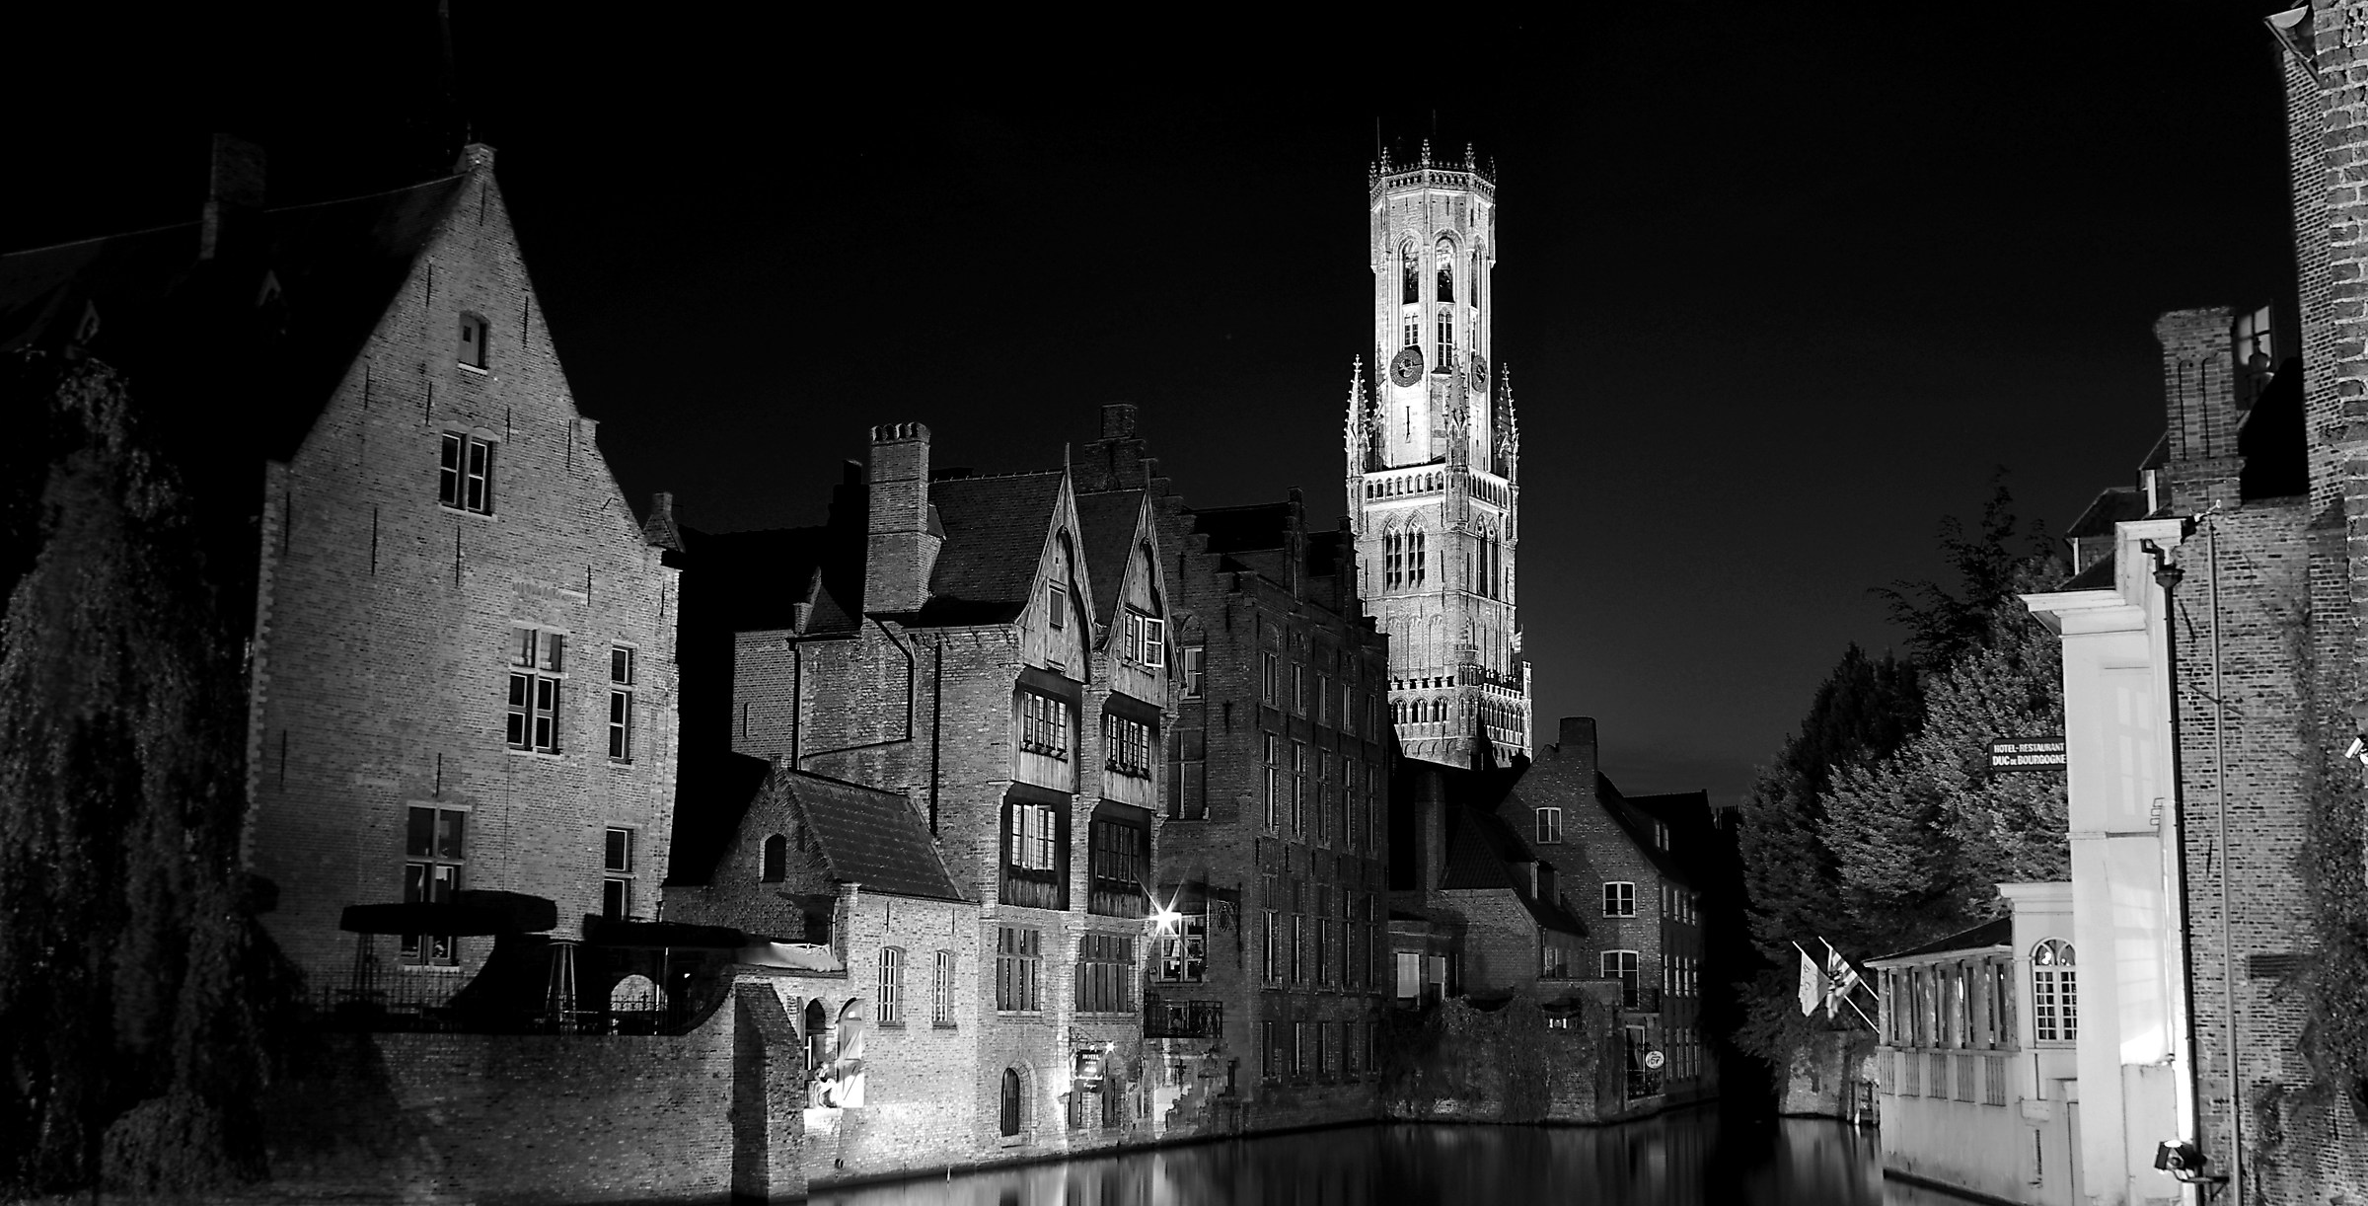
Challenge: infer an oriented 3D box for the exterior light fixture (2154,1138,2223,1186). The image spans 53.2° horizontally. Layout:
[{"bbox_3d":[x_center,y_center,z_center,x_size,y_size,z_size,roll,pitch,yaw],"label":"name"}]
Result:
[{"bbox_3d":[13.677,7.619,32.200,0.920,0.660,0.550,-5,-12,31],"label":"exterior light fixture"}]

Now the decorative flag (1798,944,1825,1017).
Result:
[{"bbox_3d":[13.150,7.882,49.515,0.600,1.549,0.250,-2,-10,15],"label":"decorative flag"}]

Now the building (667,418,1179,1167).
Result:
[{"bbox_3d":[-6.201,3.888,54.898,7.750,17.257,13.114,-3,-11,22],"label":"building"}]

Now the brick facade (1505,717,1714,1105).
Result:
[{"bbox_3d":[15.748,12.022,89.633,6.200,13.743,11.367,-3,-11,20],"label":"brick facade"}]

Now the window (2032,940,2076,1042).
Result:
[{"bbox_3d":[15.810,7.010,42.777,0.954,1.891,0.200,-1,-10,10],"label":"window"}]

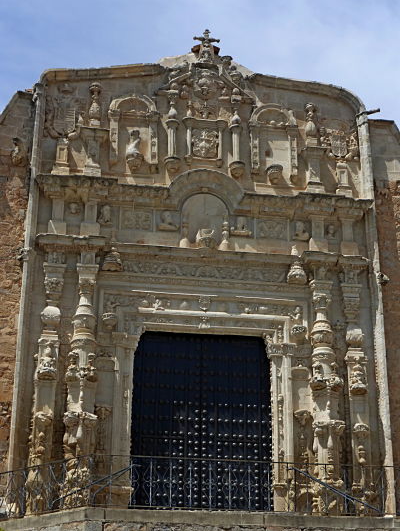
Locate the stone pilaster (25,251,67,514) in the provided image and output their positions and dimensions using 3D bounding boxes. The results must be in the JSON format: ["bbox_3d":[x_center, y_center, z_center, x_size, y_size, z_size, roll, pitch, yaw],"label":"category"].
[{"bbox_3d":[-3.342,2.547,23.429,0.542,5.943,0.500,4,-25,-8],"label":"stone pilaster"}]

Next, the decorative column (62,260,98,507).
[{"bbox_3d":[-2.585,2.616,23.412,0.490,5.653,0.600,4,-25,-8],"label":"decorative column"}]

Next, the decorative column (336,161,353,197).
[{"bbox_3d":[3.605,-2.102,26.916,0.330,0.897,0.350,4,-25,-8],"label":"decorative column"}]

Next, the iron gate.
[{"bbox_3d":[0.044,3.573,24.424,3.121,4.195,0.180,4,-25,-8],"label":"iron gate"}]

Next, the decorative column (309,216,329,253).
[{"bbox_3d":[2.857,-0.706,26.023,0.410,0.895,0.370,4,-25,-8],"label":"decorative column"}]

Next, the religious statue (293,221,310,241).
[{"bbox_3d":[2.399,-0.802,25.434,0.340,0.400,0.220,4,-25,-8],"label":"religious statue"}]

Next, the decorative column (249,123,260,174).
[{"bbox_3d":[1.333,-2.820,26.174,0.220,1.280,0.200,4,-25,-8],"label":"decorative column"}]

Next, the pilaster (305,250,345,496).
[{"bbox_3d":[2.790,2.614,23.772,0.600,5.950,0.500,4,-25,-8],"label":"pilaster"}]

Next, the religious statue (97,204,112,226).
[{"bbox_3d":[-2.181,-1.162,24.814,0.310,0.420,0.220,4,-25,-8],"label":"religious statue"}]

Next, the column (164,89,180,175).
[{"bbox_3d":[-0.654,-3.212,25.958,0.370,2.080,0.360,4,-25,-8],"label":"column"}]

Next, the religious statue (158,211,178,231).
[{"bbox_3d":[-0.753,-1.027,25.780,0.430,0.445,0.220,4,-25,-8],"label":"religious statue"}]

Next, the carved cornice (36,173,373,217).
[{"bbox_3d":[0.151,-1.525,25.866,8.060,0.420,0.550,4,-25,-8],"label":"carved cornice"}]

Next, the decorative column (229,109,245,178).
[{"bbox_3d":[0.892,-2.947,26.101,0.360,1.640,0.360,4,-25,-8],"label":"decorative column"}]

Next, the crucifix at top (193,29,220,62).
[{"bbox_3d":[0.162,-5.509,27.120,0.640,0.820,0.300,4,-25,-8],"label":"crucifix at top"}]

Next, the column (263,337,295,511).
[{"bbox_3d":[1.758,3.583,23.531,0.500,3.950,0.420,4,-25,-8],"label":"column"}]

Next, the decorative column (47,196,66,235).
[{"bbox_3d":[-3.255,-1.123,24.585,0.400,0.850,0.300,4,-25,-8],"label":"decorative column"}]

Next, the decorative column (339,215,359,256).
[{"bbox_3d":[3.609,-0.693,26.227,0.400,0.971,0.350,4,-25,-8],"label":"decorative column"}]

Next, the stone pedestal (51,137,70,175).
[{"bbox_3d":[-3.143,-2.442,24.476,0.397,1.020,0.340,4,-24,-8],"label":"stone pedestal"}]

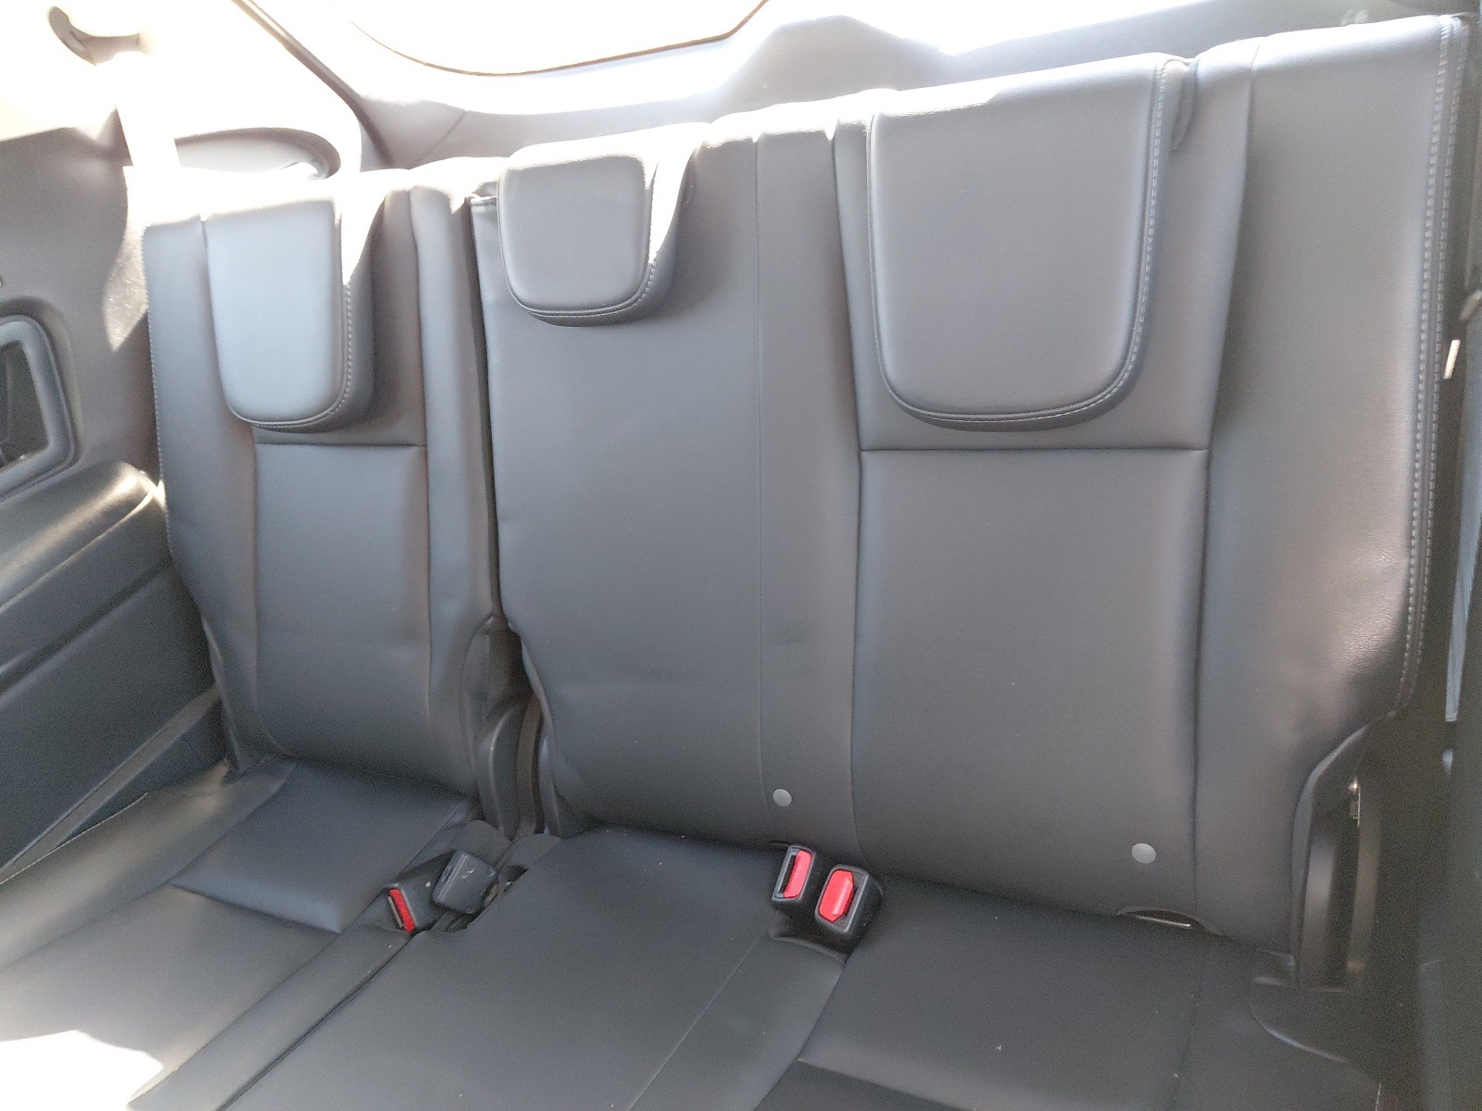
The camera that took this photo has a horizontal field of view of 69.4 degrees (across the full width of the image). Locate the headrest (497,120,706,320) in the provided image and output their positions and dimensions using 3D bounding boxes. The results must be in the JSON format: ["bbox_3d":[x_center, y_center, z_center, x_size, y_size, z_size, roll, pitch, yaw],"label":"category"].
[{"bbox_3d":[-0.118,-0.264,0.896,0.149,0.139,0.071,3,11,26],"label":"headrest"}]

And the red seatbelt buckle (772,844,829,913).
[{"bbox_3d":[0.051,0.267,0.877,0.026,0.045,0.046,7,64,28],"label":"red seatbelt buckle"}]

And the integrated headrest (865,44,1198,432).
[{"bbox_3d":[0.194,-0.205,0.749,0.201,0.230,0.076,3,11,26],"label":"integrated headrest"}]

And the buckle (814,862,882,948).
[{"bbox_3d":[0.087,0.278,0.848,0.030,0.049,0.051,9,65,29],"label":"buckle"}]

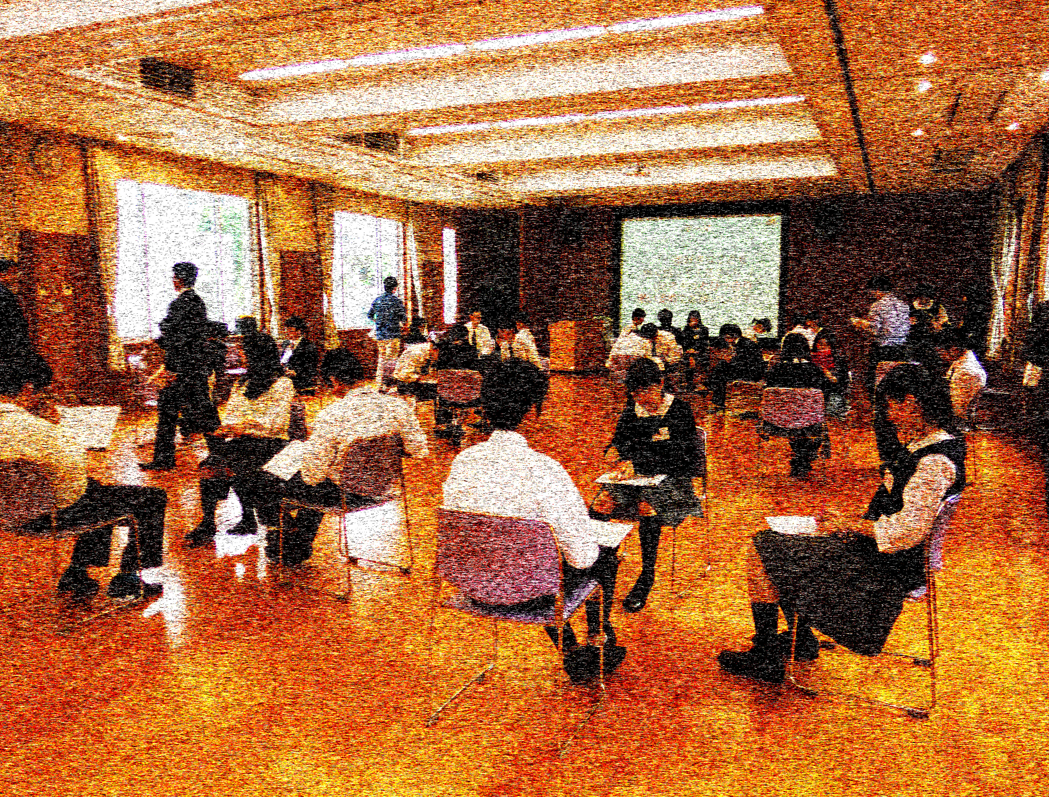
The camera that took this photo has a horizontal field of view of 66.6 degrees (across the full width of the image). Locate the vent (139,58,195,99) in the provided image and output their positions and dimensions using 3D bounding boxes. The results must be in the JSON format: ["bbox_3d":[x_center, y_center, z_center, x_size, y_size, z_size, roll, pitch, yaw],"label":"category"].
[{"bbox_3d":[-3.369,-3.041,7.540,0.050,0.275,0.590,4,8,25],"label":"vent"}]

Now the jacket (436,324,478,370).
[{"bbox_3d":[-0.649,-0.369,7.850,0.460,0.600,0.320,2,7,11],"label":"jacket"}]

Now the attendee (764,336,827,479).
[{"bbox_3d":[2.200,0.048,6.631,0.460,1.200,0.700,1,8,6],"label":"attendee"}]

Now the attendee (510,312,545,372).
[{"bbox_3d":[-0.059,-0.473,10.400,0.780,1.290,0.470,2,7,8],"label":"attendee"}]

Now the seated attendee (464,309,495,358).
[{"bbox_3d":[-0.635,-0.506,10.324,0.500,1.270,0.800,6,9,33],"label":"seated attendee"}]

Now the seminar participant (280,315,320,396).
[{"bbox_3d":[-2.503,-0.291,8.800,0.480,1.250,0.760,7,9,40],"label":"seminar participant"}]

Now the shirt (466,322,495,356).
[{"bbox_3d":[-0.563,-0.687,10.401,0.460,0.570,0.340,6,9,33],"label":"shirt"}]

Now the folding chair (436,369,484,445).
[{"bbox_3d":[-0.641,0.080,7.779,0.480,0.780,0.530,0,8,-5],"label":"folding chair"}]

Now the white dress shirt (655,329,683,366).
[{"bbox_3d":[1.896,-0.643,10.404,0.340,0.570,0.450,-6,10,-40],"label":"white dress shirt"}]

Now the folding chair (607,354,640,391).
[{"bbox_3d":[1.262,-0.158,9.702,0.480,0.780,0.530,2,8,14],"label":"folding chair"}]

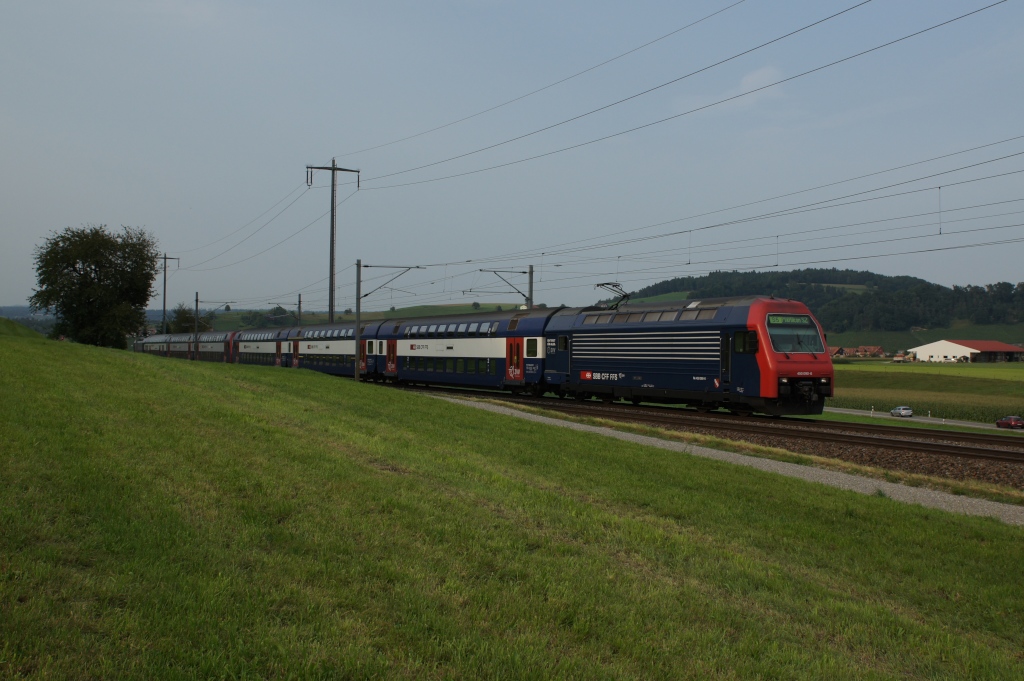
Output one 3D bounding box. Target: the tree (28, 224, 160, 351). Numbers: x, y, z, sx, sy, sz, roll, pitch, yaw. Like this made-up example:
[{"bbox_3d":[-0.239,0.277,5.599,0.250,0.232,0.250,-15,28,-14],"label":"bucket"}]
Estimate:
[{"bbox_3d":[-31.600,-4.000,84.000,9.300,9.600,9.000,1,-1,-20],"label":"tree"}]

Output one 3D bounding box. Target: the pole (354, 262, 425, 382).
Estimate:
[{"bbox_3d":[-7.300,-0.950,66.900,4.400,7.600,0.400,1,-1,-25],"label":"pole"}]

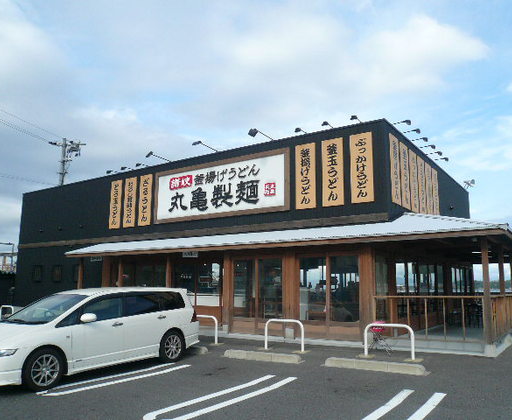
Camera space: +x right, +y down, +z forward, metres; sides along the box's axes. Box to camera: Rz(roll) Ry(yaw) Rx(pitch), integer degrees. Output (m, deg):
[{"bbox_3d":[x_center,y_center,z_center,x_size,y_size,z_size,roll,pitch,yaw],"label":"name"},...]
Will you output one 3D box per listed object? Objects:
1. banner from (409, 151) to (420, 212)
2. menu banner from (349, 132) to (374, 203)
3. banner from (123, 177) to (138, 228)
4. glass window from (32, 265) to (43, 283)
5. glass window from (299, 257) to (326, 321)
[{"bbox_3d":[5.298,-0.922,15.009,0.080,2.060,0.740,-6,-11,34],"label":"banner"},{"bbox_3d":[3.084,-1.233,13.254,0.690,2.060,0.080,-6,-11,35],"label":"menu banner"},{"bbox_3d":[-5.328,-0.298,19.154,0.702,2.099,0.060,-6,-12,34],"label":"banner"},{"bbox_3d":[-10.831,3.164,22.496,0.809,0.863,0.080,-6,-12,34],"label":"glass window"},{"bbox_3d":[1.560,2.152,12.396,0.840,1.740,0.100,-6,-11,35],"label":"glass window"}]

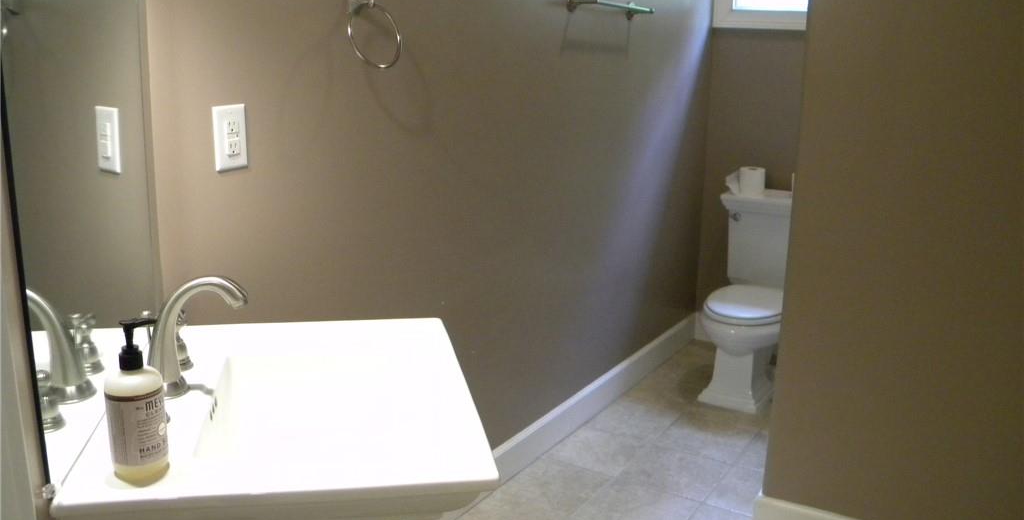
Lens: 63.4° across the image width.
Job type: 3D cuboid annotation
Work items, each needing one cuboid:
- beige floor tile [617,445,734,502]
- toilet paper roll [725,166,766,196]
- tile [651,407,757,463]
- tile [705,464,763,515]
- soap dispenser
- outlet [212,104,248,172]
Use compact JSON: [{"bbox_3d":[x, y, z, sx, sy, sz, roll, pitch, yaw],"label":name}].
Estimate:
[{"bbox_3d":[0.540,0.708,2.760,0.298,0.010,0.298,9,15,31],"label":"beige floor tile"},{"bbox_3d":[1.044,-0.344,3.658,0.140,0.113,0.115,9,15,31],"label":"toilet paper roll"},{"bbox_3d":[0.699,0.653,3.002,0.298,0.010,0.298,9,15,31],"label":"tile"},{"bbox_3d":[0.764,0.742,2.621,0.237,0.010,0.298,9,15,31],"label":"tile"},{"bbox_3d":[-0.443,0.165,0.975,0.068,0.190,0.066,-1,13,-7],"label":"soap dispenser"},{"bbox_3d":[-0.529,-0.230,1.556,0.008,0.118,0.073,9,15,31],"label":"outlet"}]

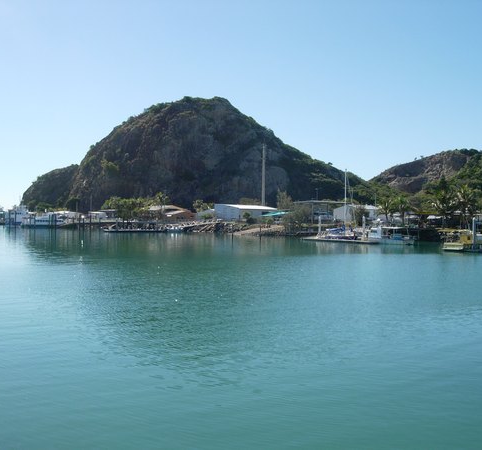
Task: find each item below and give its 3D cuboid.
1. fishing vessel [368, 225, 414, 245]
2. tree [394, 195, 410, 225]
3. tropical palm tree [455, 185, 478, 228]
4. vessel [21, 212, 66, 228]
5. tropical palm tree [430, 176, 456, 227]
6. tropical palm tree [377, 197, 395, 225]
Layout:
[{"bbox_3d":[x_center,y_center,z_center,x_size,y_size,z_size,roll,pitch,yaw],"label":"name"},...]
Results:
[{"bbox_3d":[31.987,2.125,140.000,10.200,4.200,3.600,0,1,20],"label":"fishing vessel"},{"bbox_3d":[42.884,-4.008,176.000,4.500,8.200,4.500,0,1,0],"label":"tree"},{"bbox_3d":[54.090,-4.318,158.000,5.600,10.800,5.600,0,1,0],"label":"tropical palm tree"},{"bbox_3d":[-84.125,-1.927,282.000,19.500,6.800,5.800,0,1,-4],"label":"vessel"},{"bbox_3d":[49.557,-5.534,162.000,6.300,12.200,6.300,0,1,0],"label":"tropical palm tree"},{"bbox_3d":[38.877,-3.741,176.000,4.800,7.800,4.800,0,1,0],"label":"tropical palm tree"}]

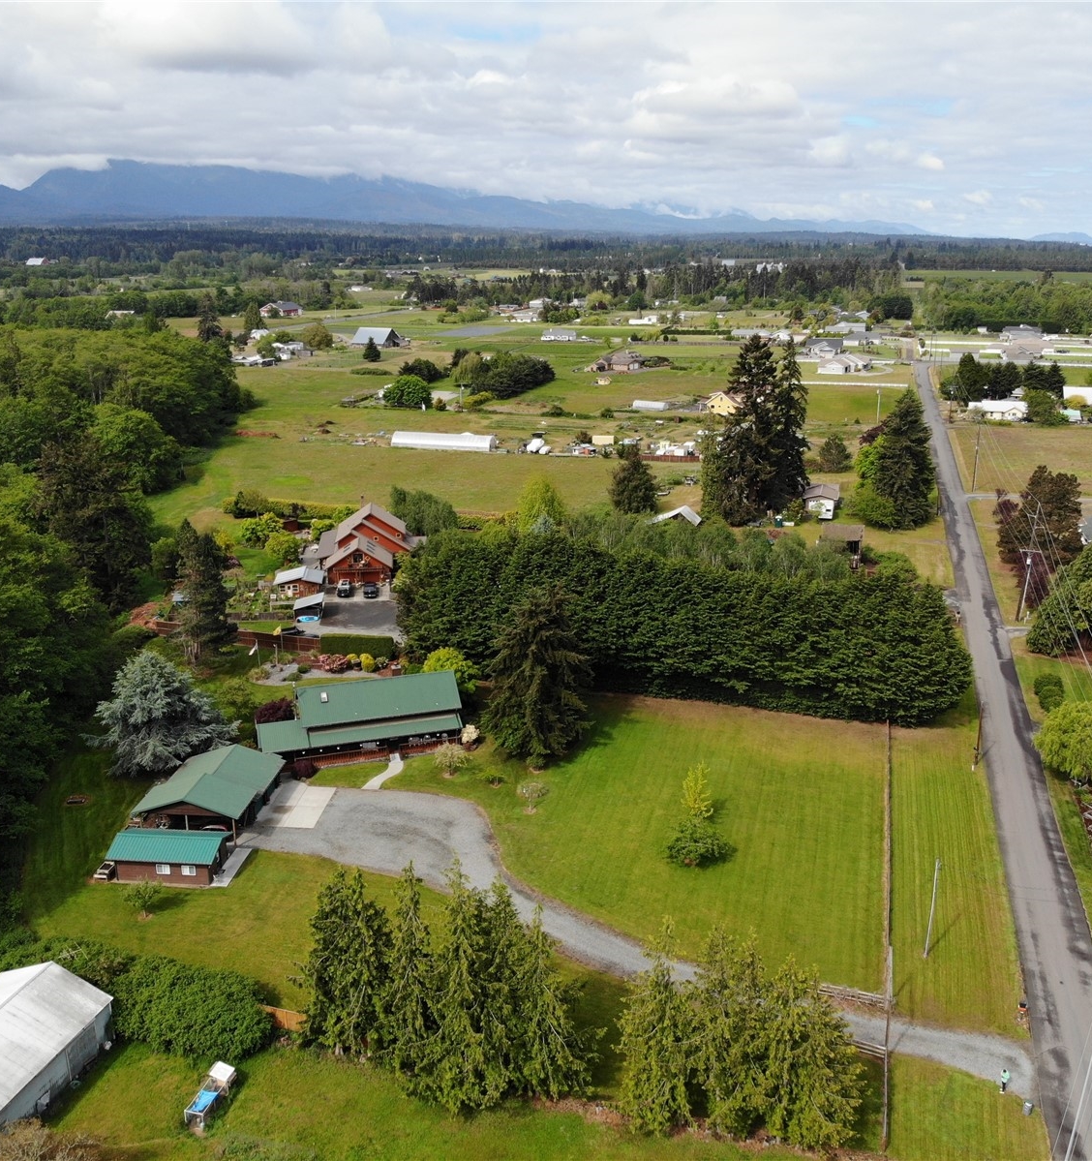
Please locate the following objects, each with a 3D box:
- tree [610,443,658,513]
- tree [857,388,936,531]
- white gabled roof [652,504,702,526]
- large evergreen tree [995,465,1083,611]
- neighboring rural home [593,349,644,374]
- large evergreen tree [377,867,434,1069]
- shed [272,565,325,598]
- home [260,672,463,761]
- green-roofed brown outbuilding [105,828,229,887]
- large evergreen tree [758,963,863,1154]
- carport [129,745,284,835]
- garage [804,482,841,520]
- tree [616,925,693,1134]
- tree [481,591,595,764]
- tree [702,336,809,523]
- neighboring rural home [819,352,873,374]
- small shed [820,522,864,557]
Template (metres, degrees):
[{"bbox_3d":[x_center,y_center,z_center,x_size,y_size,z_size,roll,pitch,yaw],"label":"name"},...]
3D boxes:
[{"bbox_3d":[16.873,-18.416,201.228,9.000,14.103,9.000,0,18,0],"label":"tree"},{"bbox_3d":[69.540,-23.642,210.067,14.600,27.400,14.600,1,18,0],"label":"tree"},{"bbox_3d":[26.425,-11.465,213.331,9.036,5.237,6.058,6,19,17],"label":"white gabled roof"},{"bbox_3d":[72.583,-7.380,157.746,12.000,19.657,12.000,0,18,0],"label":"large evergreen tree"},{"bbox_3d":[31.551,-96.336,471.189,18.996,6.982,17.455,-3,18,-11],"label":"neighboring rural home"},{"bbox_3d":[-10.089,27.084,75.606,4.579,16.429,4.579,1,18,0],"label":"large evergreen tree"},{"bbox_3d":[-40.512,0.183,177.106,7.804,4.004,6.263,-2,18,-7],"label":"shed"},{"bbox_3d":[-21.906,15.541,125.848,22.589,6.982,11.397,-5,19,-18],"label":"home"},{"bbox_3d":[-31.010,22.581,88.899,8.829,3.175,4.715,1,18,4],"label":"green-roofed brown outbuilding"},{"bbox_3d":[17.894,30.559,70.792,6.821,13.443,6.821,1,18,0],"label":"large evergreen tree"},{"bbox_3d":[-30.360,19.222,97.797,9.693,4.229,10.965,3,18,8],"label":"carport"},{"bbox_3d":[58.273,-17.041,227.047,6.800,4.200,10.500,6,19,16],"label":"garage"},{"bbox_3d":[7.119,28.192,67.905,5.200,14.800,5.200,1,18,0],"label":"tree"},{"bbox_3d":[-0.938,10.624,118.672,12.546,21.255,12.546,1,18,0],"label":"tree"},{"bbox_3d":[41.890,-28.832,210.479,20.000,36.500,20.000,1,18,0],"label":"tree"},{"bbox_3d":[134.869,-97.655,481.694,17.455,5.339,25.670,8,19,22],"label":"neighboring rural home"},{"bbox_3d":[50.534,-6.696,182.136,6.800,3.500,6.200,5,18,16],"label":"small shed"}]

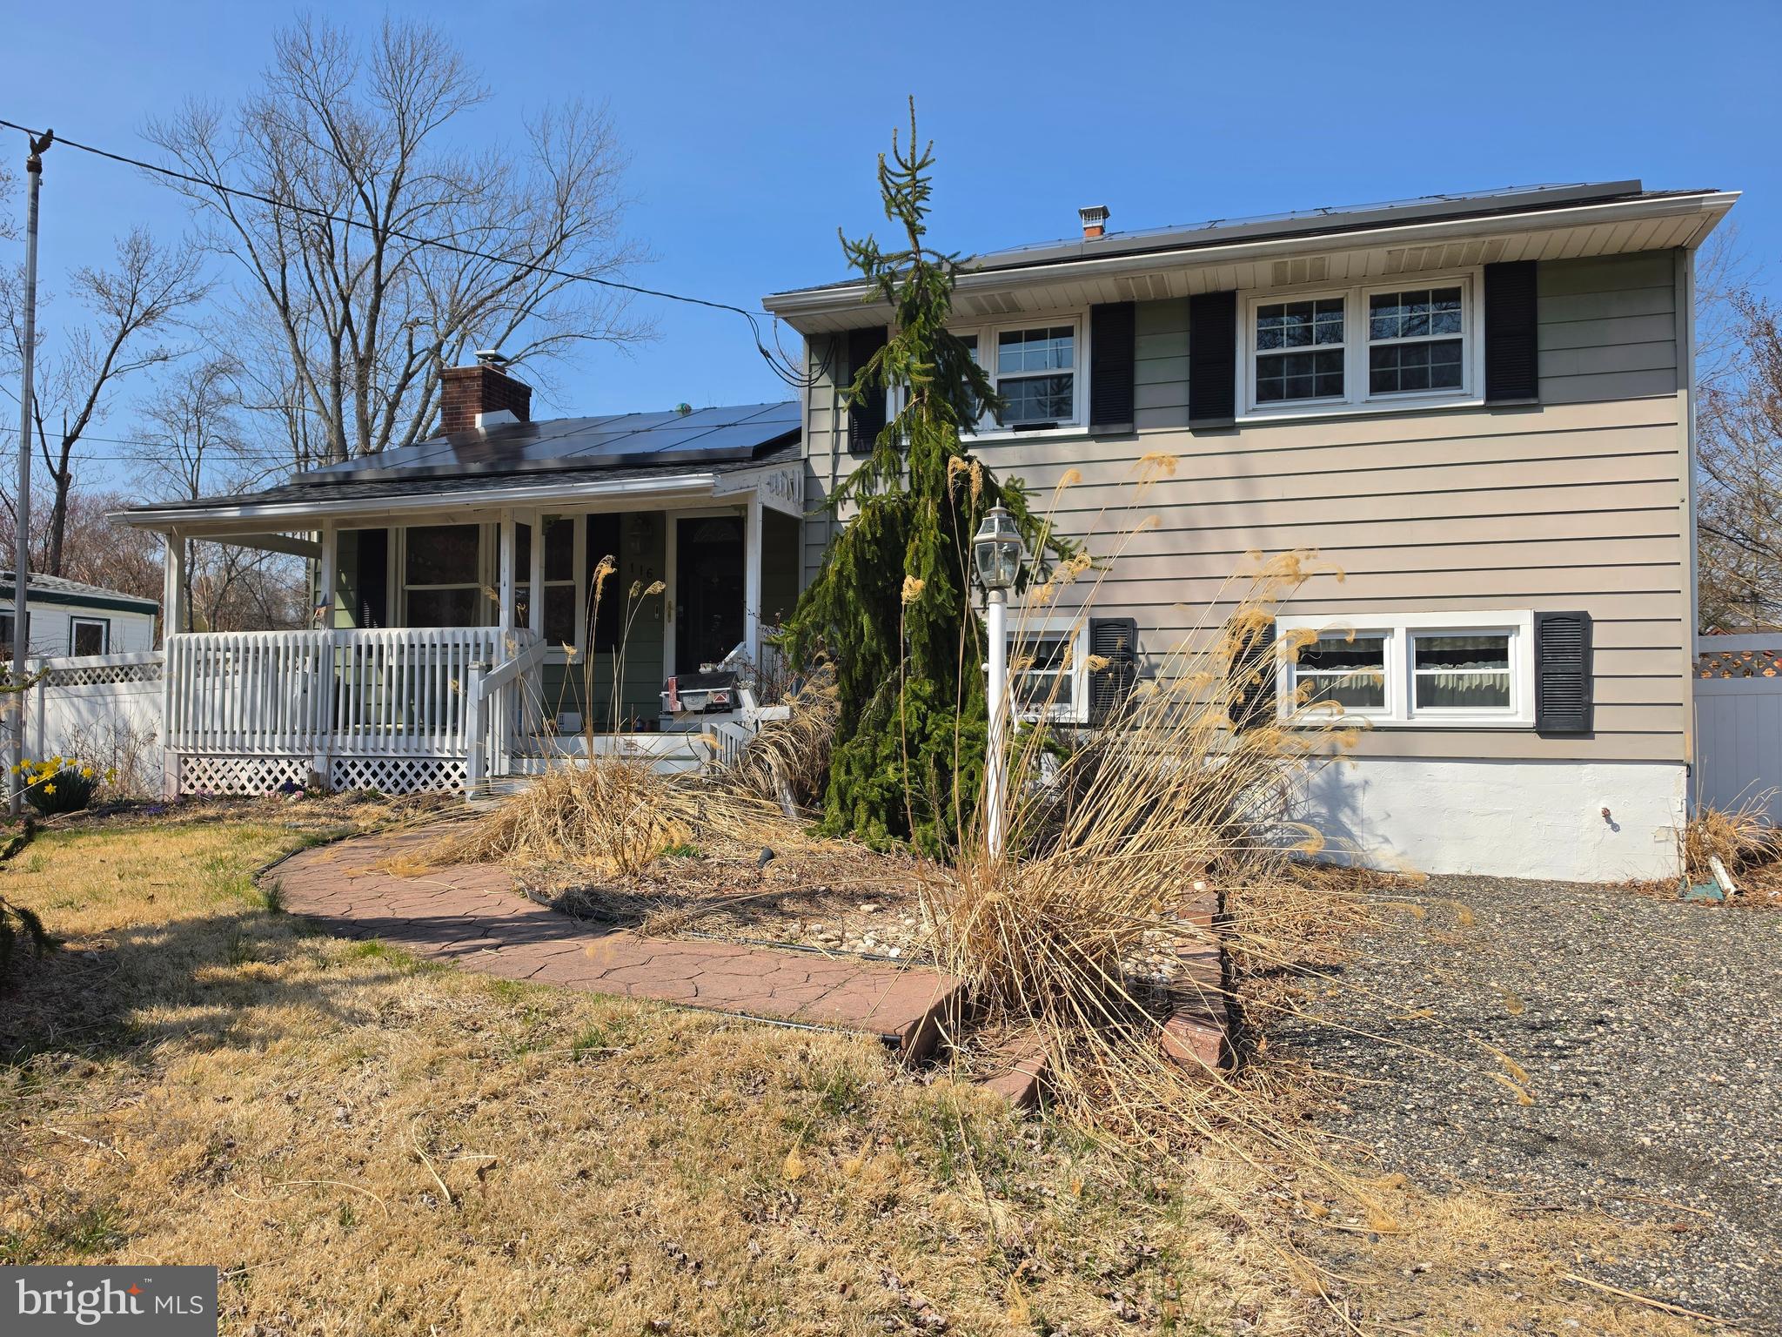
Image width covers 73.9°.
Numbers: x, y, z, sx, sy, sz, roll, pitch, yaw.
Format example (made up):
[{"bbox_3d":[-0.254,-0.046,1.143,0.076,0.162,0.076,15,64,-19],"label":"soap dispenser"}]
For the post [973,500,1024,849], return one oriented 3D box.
[{"bbox_3d":[0.552,0.136,6.100,0.250,1.960,0.250,0,-2,17],"label":"post"}]

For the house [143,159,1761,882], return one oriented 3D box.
[{"bbox_3d":[0.484,-1.412,13.561,13.500,6.150,9.200,0,-2,17],"label":"house"}]

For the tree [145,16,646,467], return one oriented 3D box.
[{"bbox_3d":[-10.420,-6.048,25.000,10.500,15.800,10.000,0,-2,17],"label":"tree"}]

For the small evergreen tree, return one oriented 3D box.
[{"bbox_3d":[0.218,-1.269,7.900,1.900,5.000,1.900,0,-2,17],"label":"small evergreen tree"}]

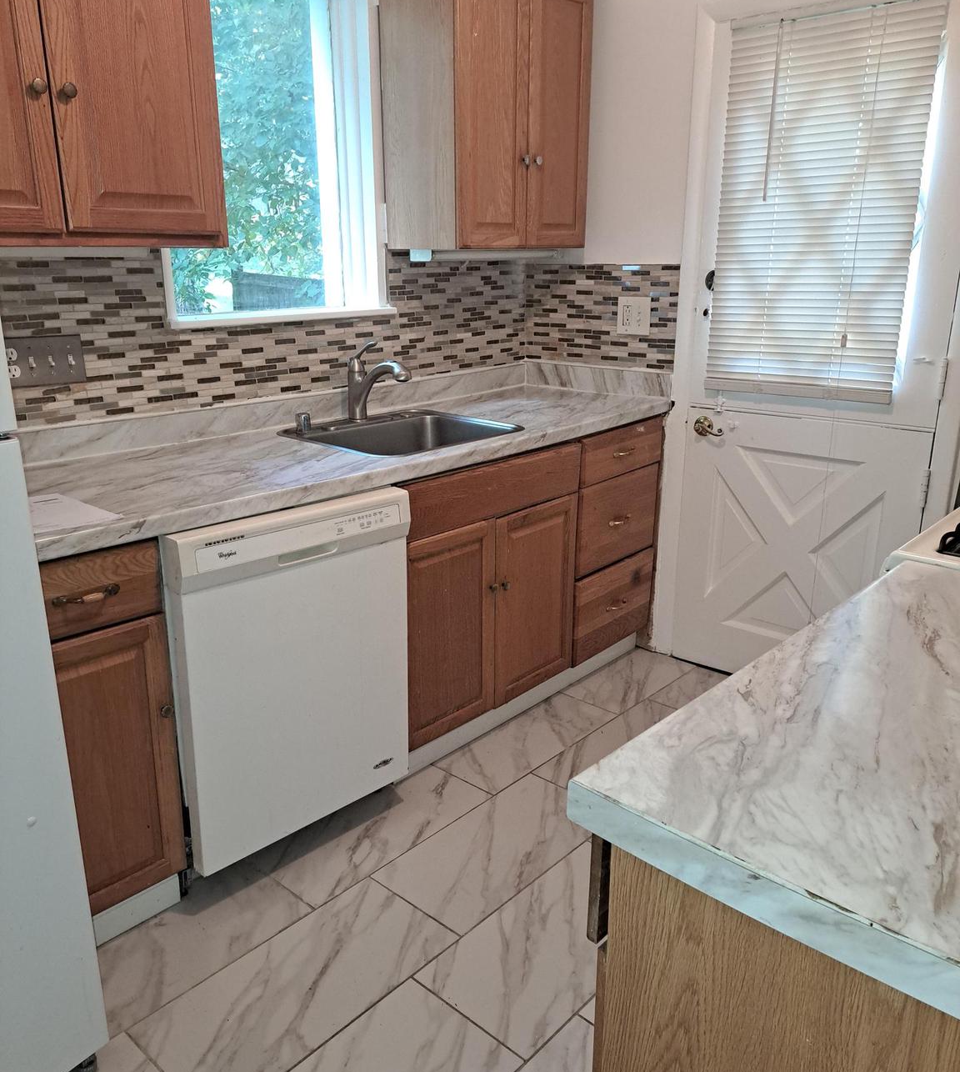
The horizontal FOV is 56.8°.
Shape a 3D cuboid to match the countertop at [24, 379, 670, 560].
[{"bbox_3d":[-0.318,-0.251,2.475,0.675,0.043,2.220,15,22,40],"label":"countertop"}]

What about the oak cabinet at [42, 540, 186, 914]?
[{"bbox_3d":[-0.949,0.339,1.903,0.620,0.755,0.310,15,22,40],"label":"oak cabinet"}]

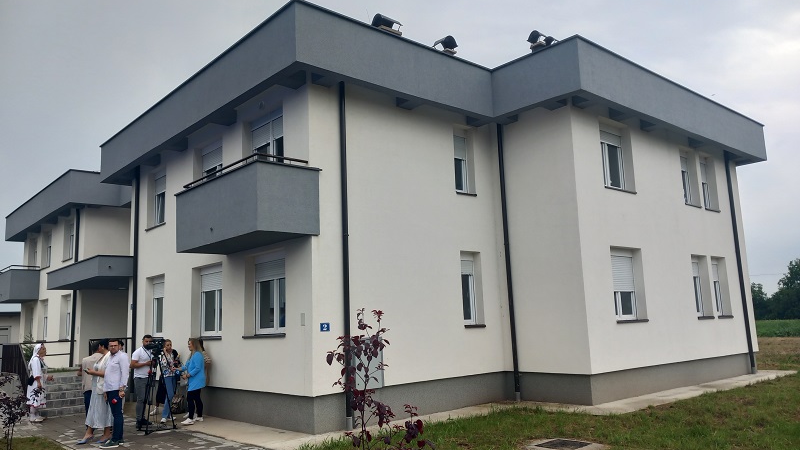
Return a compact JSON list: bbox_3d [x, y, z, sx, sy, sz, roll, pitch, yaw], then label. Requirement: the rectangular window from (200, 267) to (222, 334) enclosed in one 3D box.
[{"bbox_3d":[-4.305,1.861,14.689,0.120,1.490,1.580,6,-12,-41],"label":"rectangular window"}]

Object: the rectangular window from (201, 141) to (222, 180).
[{"bbox_3d":[-4.407,-1.149,14.946,0.140,1.420,1.600,6,-12,-41],"label":"rectangular window"}]

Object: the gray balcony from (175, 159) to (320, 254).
[{"bbox_3d":[-3.133,-0.225,12.300,1.170,1.230,3.670,6,-12,-41],"label":"gray balcony"}]

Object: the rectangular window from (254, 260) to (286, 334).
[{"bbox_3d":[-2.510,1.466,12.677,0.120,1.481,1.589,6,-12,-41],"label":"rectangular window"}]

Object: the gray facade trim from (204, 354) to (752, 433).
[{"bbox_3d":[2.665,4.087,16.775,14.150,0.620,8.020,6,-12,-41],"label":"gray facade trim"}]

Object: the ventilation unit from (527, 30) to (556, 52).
[{"bbox_3d":[3.475,-4.500,15.218,0.720,0.420,0.440,6,-12,-41],"label":"ventilation unit"}]

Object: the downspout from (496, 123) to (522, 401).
[{"bbox_3d":[2.505,0.751,14.372,0.120,6.433,0.120,6,-12,-41],"label":"downspout"}]

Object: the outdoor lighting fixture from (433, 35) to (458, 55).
[{"bbox_3d":[1.128,-4.400,15.296,0.500,0.420,0.460,6,-12,-41],"label":"outdoor lighting fixture"}]

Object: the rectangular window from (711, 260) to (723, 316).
[{"bbox_3d":[8.828,1.775,17.556,0.940,1.550,0.130,6,-12,-41],"label":"rectangular window"}]

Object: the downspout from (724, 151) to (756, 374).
[{"bbox_3d":[9.983,1.046,18.332,0.120,6.489,0.120,6,-12,-41],"label":"downspout"}]

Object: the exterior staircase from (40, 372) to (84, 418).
[{"bbox_3d":[-8.210,4.094,15.188,1.750,0.920,1.700,6,-12,-41],"label":"exterior staircase"}]

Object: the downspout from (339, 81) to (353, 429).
[{"bbox_3d":[-1.021,0.444,11.688,0.120,6.545,0.120,6,-12,-41],"label":"downspout"}]

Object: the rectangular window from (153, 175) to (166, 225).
[{"bbox_3d":[-6.562,-0.672,17.565,0.120,1.468,1.365,6,-12,-41],"label":"rectangular window"}]

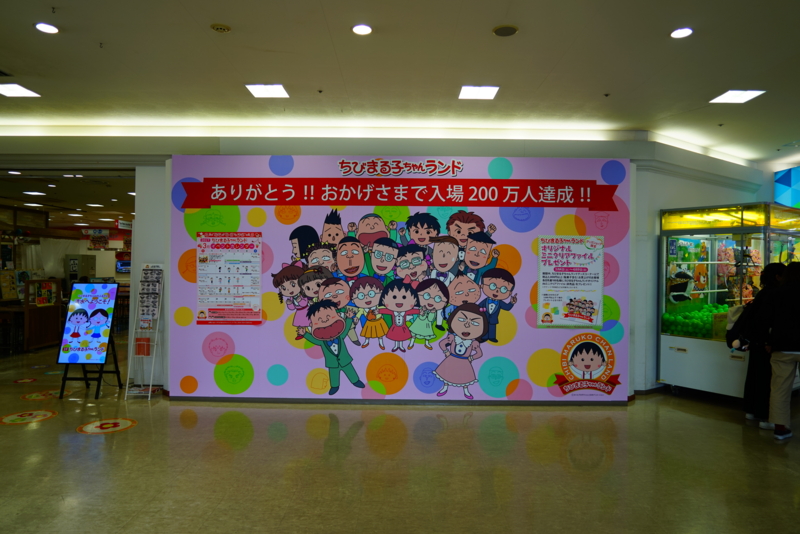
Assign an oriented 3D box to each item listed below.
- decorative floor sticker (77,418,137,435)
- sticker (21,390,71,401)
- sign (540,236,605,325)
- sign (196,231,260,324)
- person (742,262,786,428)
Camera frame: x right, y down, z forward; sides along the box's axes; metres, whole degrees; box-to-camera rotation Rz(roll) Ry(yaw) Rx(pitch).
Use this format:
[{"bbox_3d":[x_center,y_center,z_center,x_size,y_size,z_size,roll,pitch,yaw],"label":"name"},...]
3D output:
[{"bbox_3d":[-2.738,1.496,5.005,0.500,0.010,0.500,1,0,0],"label":"decorative floor sticker"},{"bbox_3d":[-4.062,1.479,6.149,0.500,0.010,0.500,1,0,0],"label":"sticker"},{"bbox_3d":[1.897,0.174,5.921,0.728,1.030,0.020,1,0,0],"label":"sign"},{"bbox_3d":[-1.897,0.130,5.941,0.728,1.030,0.020,1,0,0],"label":"sign"},{"bbox_3d":[3.656,0.761,5.285,0.430,1.600,0.460,1,0,3],"label":"person"}]

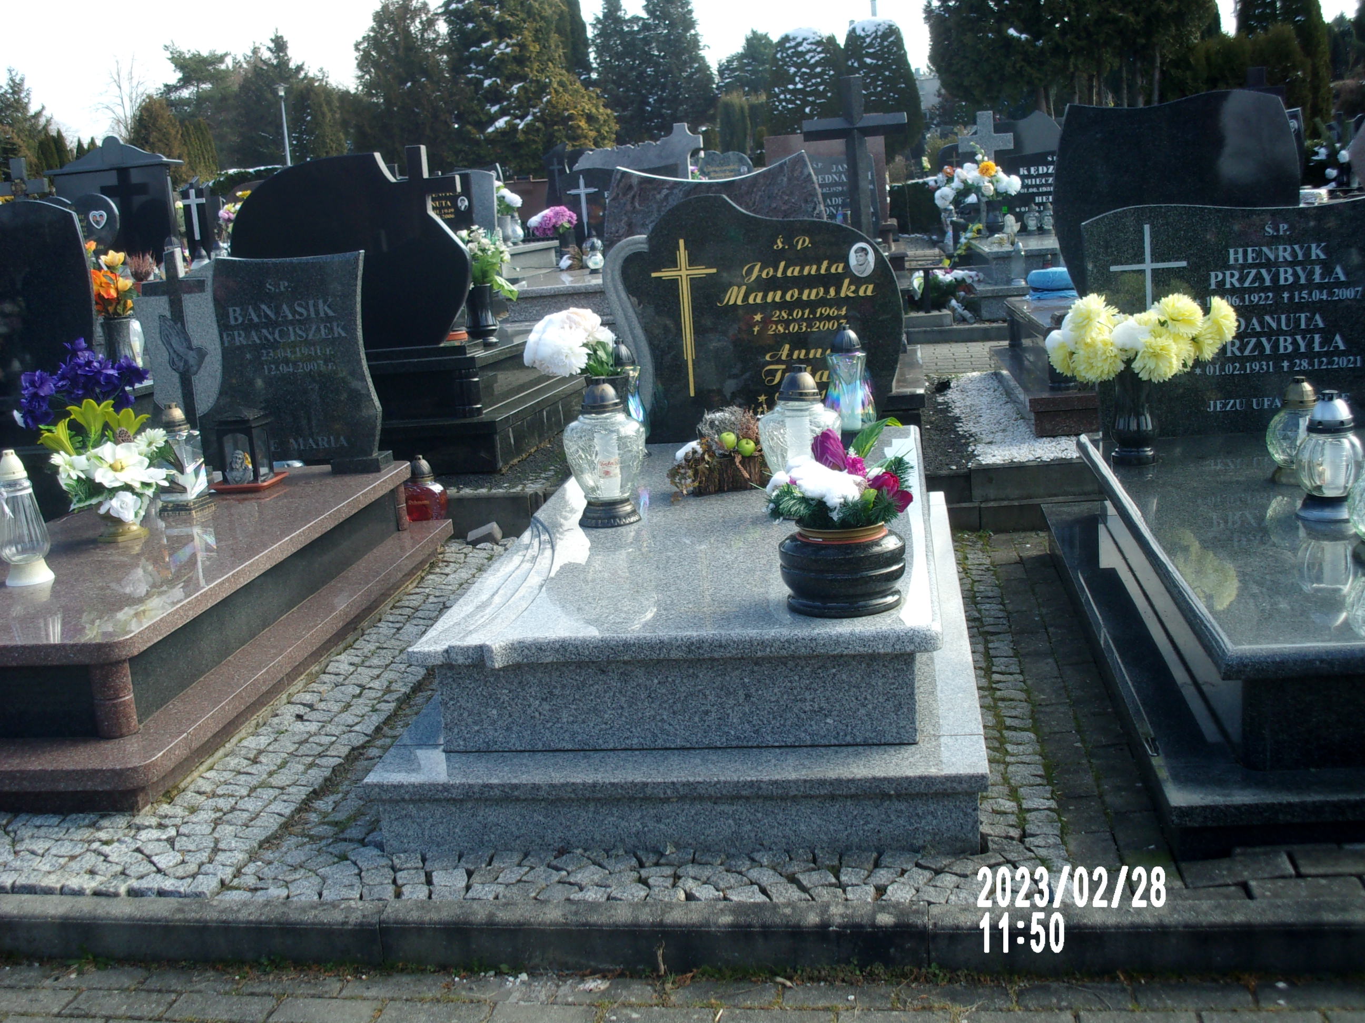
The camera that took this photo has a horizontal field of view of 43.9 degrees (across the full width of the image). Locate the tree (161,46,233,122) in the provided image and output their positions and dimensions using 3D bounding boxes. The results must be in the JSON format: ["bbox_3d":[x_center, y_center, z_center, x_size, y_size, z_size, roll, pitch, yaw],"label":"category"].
[{"bbox_3d":[-21.655,-17.386,76.259,3.400,7.000,3.400,-2,11,7],"label":"tree"}]

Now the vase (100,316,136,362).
[{"bbox_3d":[-2.264,-0.664,6.795,0.141,0.223,0.141,-2,12,7],"label":"vase"}]

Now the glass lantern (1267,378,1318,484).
[{"bbox_3d":[1.690,-0.226,4.645,0.173,0.286,0.173,-2,12,7],"label":"glass lantern"}]

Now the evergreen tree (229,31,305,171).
[{"bbox_3d":[-14.401,-13.693,60.575,2.800,6.488,2.800,-2,12,7],"label":"evergreen tree"}]

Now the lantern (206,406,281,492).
[{"bbox_3d":[-1.498,-0.228,5.827,0.175,0.276,0.175,0,12,19],"label":"lantern"}]

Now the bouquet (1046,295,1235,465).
[{"bbox_3d":[1.375,-0.401,5.083,0.561,0.507,0.355,-2,11,7],"label":"bouquet"}]

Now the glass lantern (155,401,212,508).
[{"bbox_3d":[-1.591,-0.174,5.410,0.118,0.338,0.118,0,12,19],"label":"glass lantern"}]

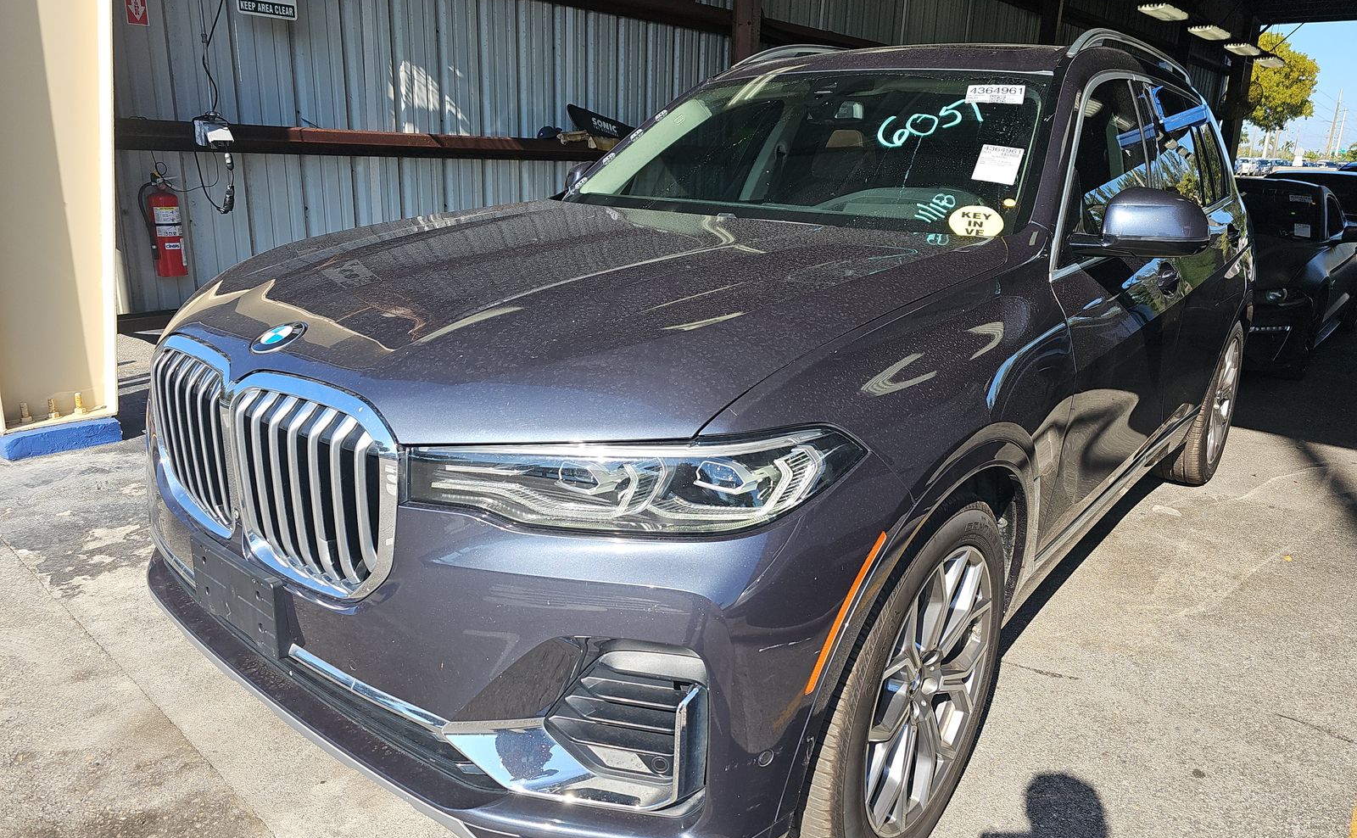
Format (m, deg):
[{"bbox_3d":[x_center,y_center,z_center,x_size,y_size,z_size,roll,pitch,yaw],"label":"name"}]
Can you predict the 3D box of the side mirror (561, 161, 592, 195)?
[{"bbox_3d":[-0.332,-0.879,3.435,0.280,0.172,0.170,14,20,37],"label":"side mirror"}]

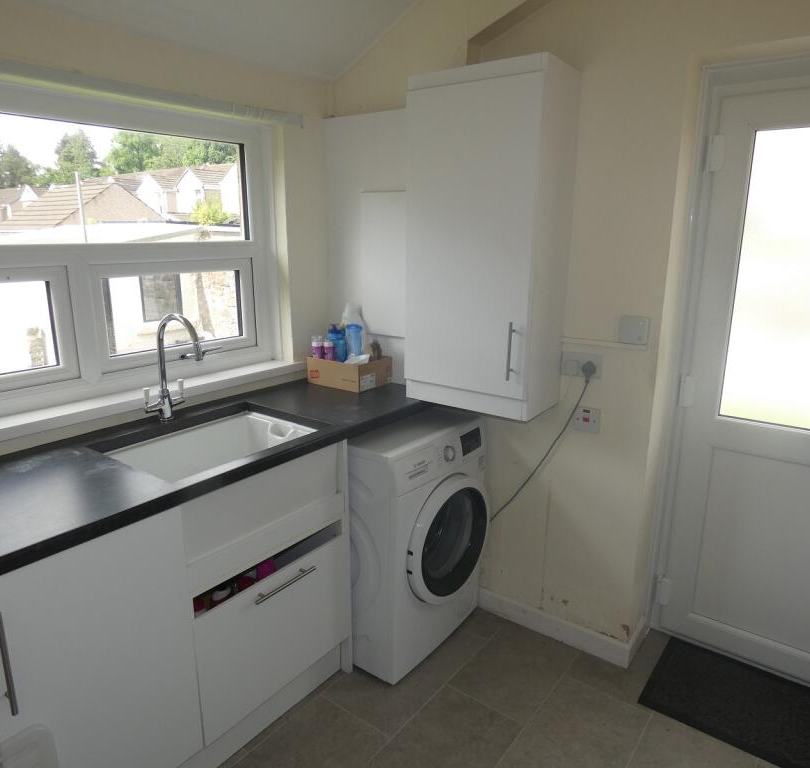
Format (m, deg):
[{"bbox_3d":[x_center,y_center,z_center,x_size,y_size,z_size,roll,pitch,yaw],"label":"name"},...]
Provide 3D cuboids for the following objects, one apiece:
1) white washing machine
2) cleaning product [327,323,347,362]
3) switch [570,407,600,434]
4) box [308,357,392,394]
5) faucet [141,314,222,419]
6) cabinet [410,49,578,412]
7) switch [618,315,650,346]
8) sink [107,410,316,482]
[{"bbox_3d":[-0.074,0.554,2.348,0.595,0.850,0.595,10,17,35],"label":"white washing machine"},{"bbox_3d":[-0.281,-0.130,2.504,0.080,0.250,0.065,1,14,5],"label":"cleaning product"},{"bbox_3d":[0.633,0.124,2.074,0.088,0.087,0.016,10,17,35],"label":"switch"},{"bbox_3d":[-0.235,-0.059,2.526,0.290,0.112,0.207,10,17,35],"label":"box"},{"bbox_3d":[-0.747,-0.047,1.941,0.245,0.365,0.155,10,17,35],"label":"faucet"},{"bbox_3d":[0.281,-0.467,2.029,0.485,1.085,0.290,10,17,35],"label":"cabinet"},{"bbox_3d":[0.739,-0.174,1.918,0.087,0.087,0.020,10,17,35],"label":"switch"},{"bbox_3d":[-0.574,0.297,1.877,0.460,0.205,0.585,10,17,35],"label":"sink"}]

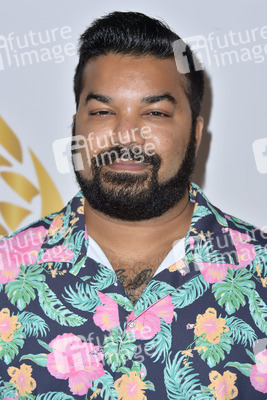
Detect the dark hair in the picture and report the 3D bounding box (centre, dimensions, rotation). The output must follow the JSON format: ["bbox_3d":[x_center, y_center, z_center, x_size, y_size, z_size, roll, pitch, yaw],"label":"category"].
[{"bbox_3d":[0.009,-0.156,1.420,0.165,0.170,0.205,0,0,12],"label":"dark hair"}]

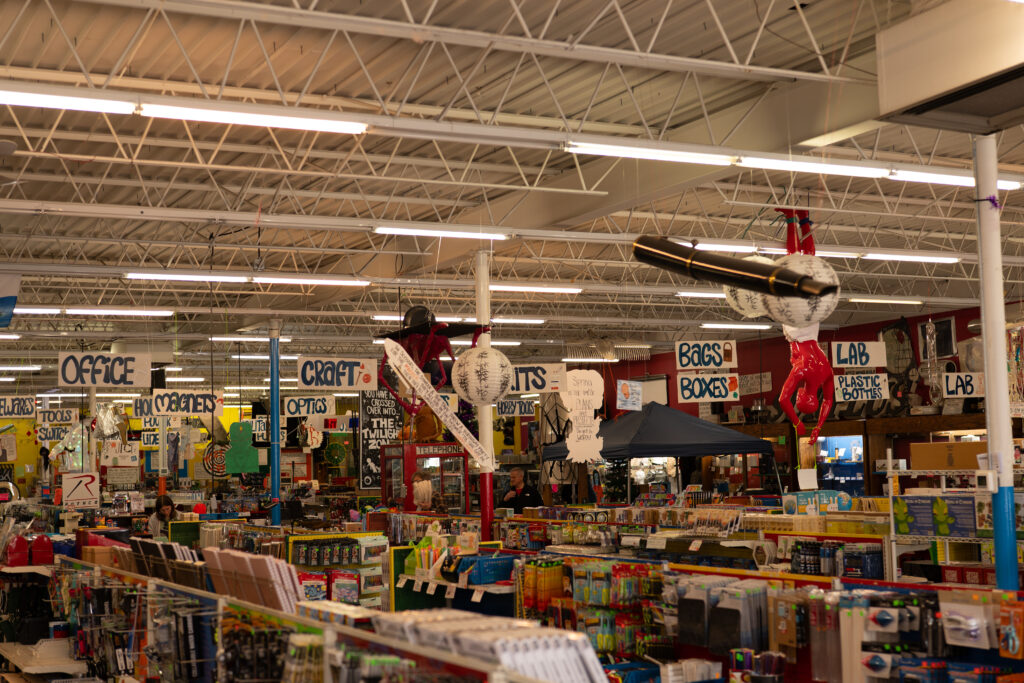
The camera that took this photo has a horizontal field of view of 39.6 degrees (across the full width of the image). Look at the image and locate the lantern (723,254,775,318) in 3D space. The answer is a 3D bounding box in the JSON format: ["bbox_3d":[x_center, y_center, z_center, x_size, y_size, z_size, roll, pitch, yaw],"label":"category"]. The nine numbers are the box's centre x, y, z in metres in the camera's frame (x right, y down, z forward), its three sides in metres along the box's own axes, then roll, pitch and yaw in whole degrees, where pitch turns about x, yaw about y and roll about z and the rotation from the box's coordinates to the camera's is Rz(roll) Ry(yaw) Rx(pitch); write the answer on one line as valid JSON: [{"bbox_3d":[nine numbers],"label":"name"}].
[{"bbox_3d":[1.481,-0.332,8.667,0.390,0.381,0.390,-2,-5,0],"label":"lantern"}]

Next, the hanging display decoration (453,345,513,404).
[{"bbox_3d":[-0.186,0.226,9.300,0.405,0.383,0.405,-2,-5,0],"label":"hanging display decoration"}]

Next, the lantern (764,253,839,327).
[{"bbox_3d":[1.423,-0.253,6.977,0.368,0.363,0.368,-2,-5,0],"label":"lantern"}]

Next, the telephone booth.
[{"bbox_3d":[-1.018,2.280,16.860,0.800,2.100,0.800,1,-5,-25],"label":"telephone booth"}]

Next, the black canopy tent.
[{"bbox_3d":[2.160,2.188,20.985,2.900,2.608,2.900,1,-5,-27],"label":"black canopy tent"}]

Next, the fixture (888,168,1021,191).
[{"bbox_3d":[2.969,-1.088,9.474,1.210,0.085,0.110,1,-5,-27],"label":"fixture"}]

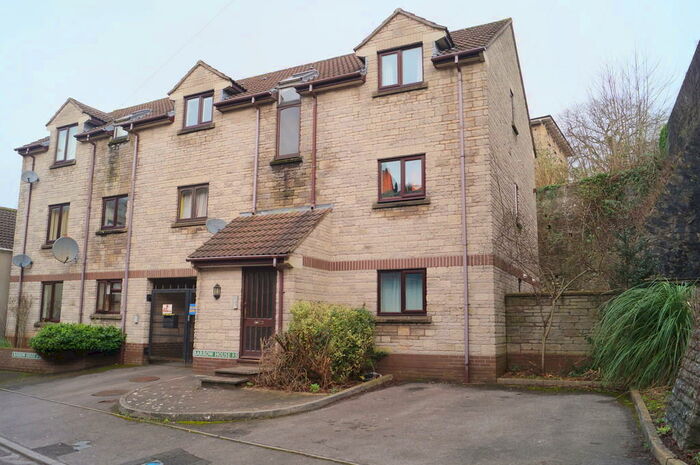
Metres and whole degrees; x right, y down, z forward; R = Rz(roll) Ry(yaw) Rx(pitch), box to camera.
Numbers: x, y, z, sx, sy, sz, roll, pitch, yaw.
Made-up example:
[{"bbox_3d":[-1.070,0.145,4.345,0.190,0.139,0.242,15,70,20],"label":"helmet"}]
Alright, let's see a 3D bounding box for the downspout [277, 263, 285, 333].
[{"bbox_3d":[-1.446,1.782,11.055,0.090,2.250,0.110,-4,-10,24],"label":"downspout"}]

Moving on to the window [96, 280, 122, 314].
[{"bbox_3d":[-7.232,1.939,15.831,1.151,1.027,0.100,-4,-10,26],"label":"window"}]

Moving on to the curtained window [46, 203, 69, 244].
[{"bbox_3d":[-9.621,-0.280,17.383,1.149,1.280,0.100,-4,-10,26],"label":"curtained window"}]

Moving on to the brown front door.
[{"bbox_3d":[-2.053,1.780,11.770,0.950,2.084,0.100,-4,-9,28],"label":"brown front door"}]

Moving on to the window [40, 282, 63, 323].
[{"bbox_3d":[-9.784,2.291,17.339,1.038,1.334,0.120,-4,-9,26],"label":"window"}]

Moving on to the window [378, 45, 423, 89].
[{"bbox_3d":[1.233,-3.984,12.682,1.160,1.030,0.120,-4,-10,24],"label":"window"}]

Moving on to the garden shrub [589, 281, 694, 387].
[{"bbox_3d":[5.252,1.917,9.493,1.580,1.910,1.400,-4,-9,26],"label":"garden shrub"}]

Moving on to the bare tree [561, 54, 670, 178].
[{"bbox_3d":[12.610,-5.244,25.000,5.000,6.300,4.700,-4,-10,26],"label":"bare tree"}]

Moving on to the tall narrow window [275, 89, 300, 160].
[{"bbox_3d":[-1.617,-2.903,13.841,0.720,2.020,0.120,-4,-10,24],"label":"tall narrow window"}]

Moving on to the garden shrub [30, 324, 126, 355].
[{"bbox_3d":[-7.684,2.959,14.751,1.450,0.870,1.950,-4,-9,26],"label":"garden shrub"}]

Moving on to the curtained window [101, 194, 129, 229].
[{"bbox_3d":[-7.264,-0.607,16.270,1.181,1.049,0.100,-4,-10,26],"label":"curtained window"}]

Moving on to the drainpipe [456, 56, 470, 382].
[{"bbox_3d":[2.413,-0.401,11.336,0.090,7.127,0.270,-4,-9,26],"label":"drainpipe"}]

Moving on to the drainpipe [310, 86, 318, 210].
[{"bbox_3d":[-0.897,-2.140,13.227,0.090,3.200,0.130,-4,-10,24],"label":"drainpipe"}]

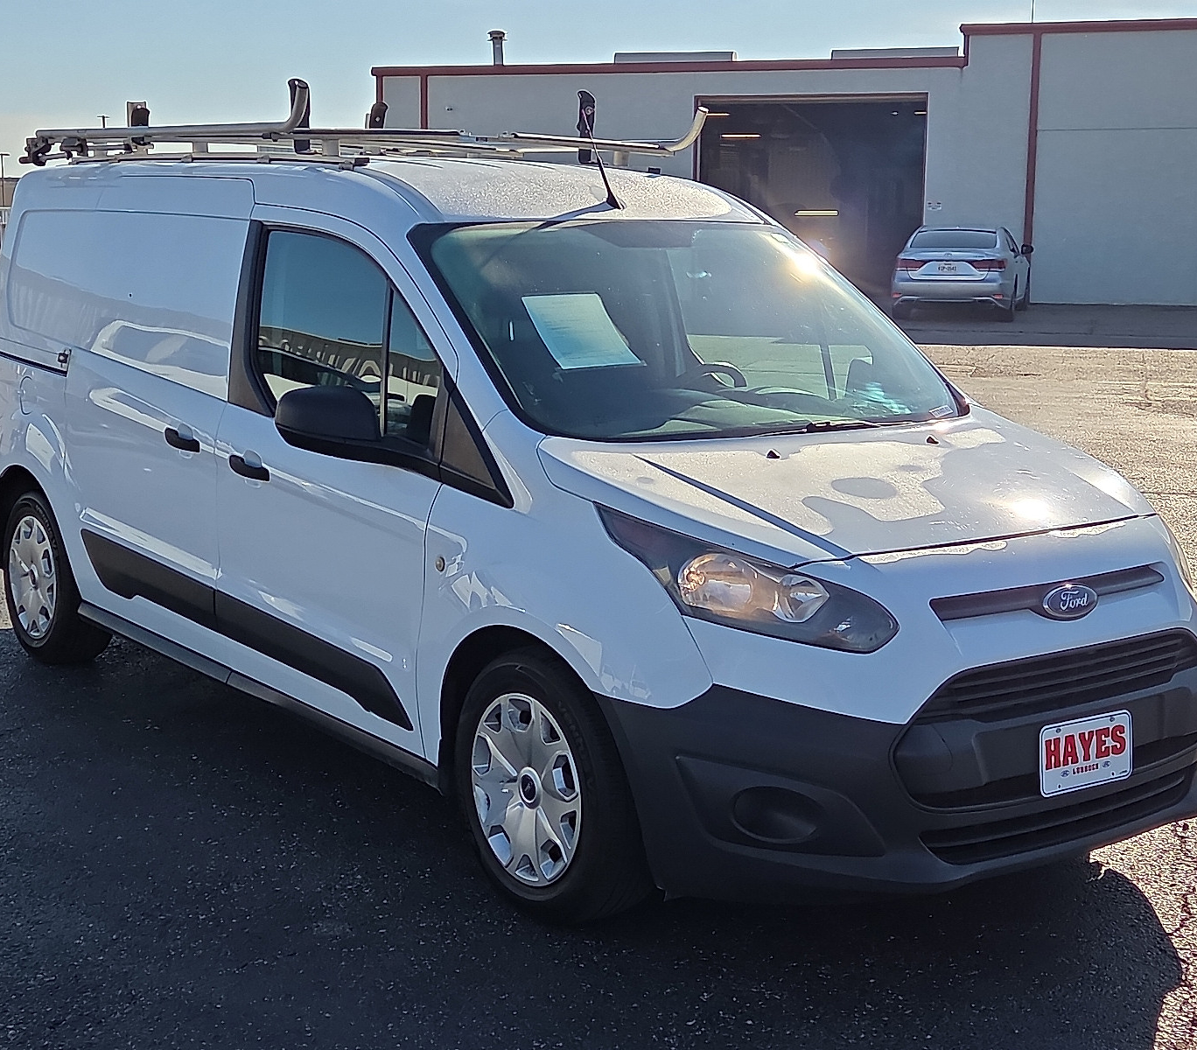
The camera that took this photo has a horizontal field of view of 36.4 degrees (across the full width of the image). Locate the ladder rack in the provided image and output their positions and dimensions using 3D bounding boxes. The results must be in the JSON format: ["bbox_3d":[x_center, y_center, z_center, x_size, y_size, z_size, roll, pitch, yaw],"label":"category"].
[{"bbox_3d":[-0.921,-1.405,6.320,1.580,0.430,2.450,-6,11,-37],"label":"ladder rack"}]

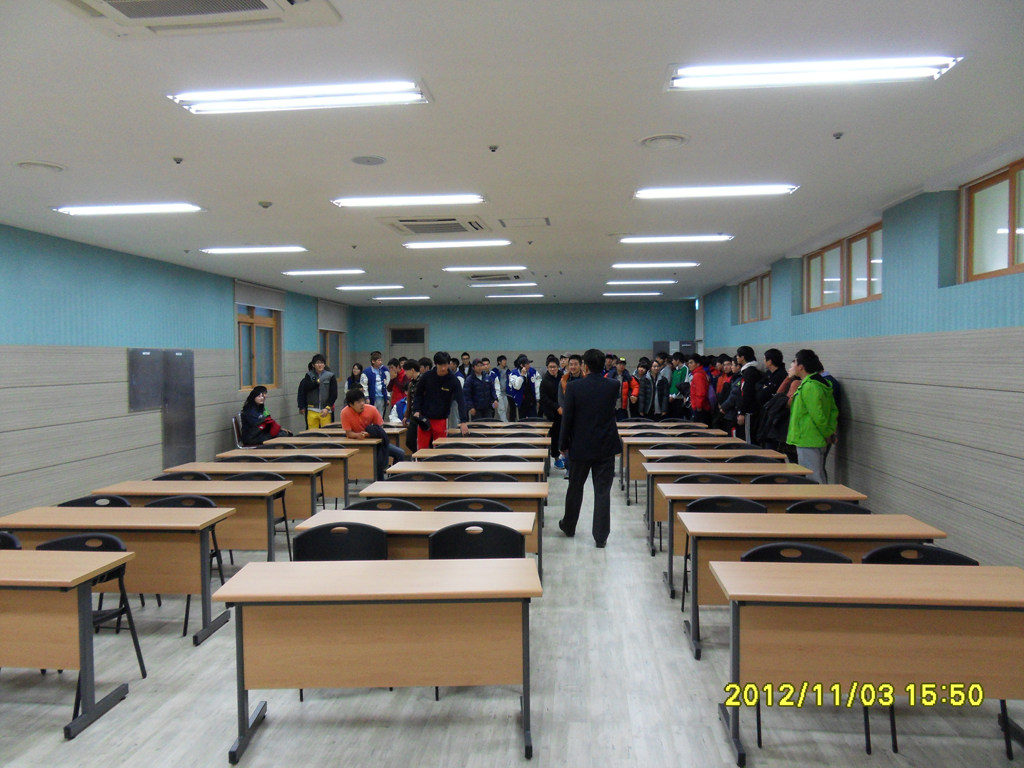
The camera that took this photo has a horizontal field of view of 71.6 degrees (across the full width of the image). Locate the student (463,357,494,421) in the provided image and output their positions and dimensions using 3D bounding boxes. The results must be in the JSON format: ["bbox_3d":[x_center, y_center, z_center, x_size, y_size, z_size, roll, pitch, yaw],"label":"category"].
[{"bbox_3d":[-0.532,0.411,12.000,0.520,1.710,0.360,-1,2,-5],"label":"student"}]

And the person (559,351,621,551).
[{"bbox_3d":[0.683,0.555,6.259,0.540,1.730,0.420,-1,2,-2],"label":"person"}]

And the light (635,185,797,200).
[{"bbox_3d":[1.562,-1.467,5.409,1.210,0.070,0.260,0,2,5],"label":"light"}]

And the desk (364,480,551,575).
[{"bbox_3d":[-0.401,1.137,5.314,1.348,0.723,0.466,0,2,4],"label":"desk"}]

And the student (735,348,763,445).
[{"bbox_3d":[2.996,0.416,8.972,0.310,1.774,0.460,0,2,3],"label":"student"}]

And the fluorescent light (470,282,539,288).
[{"bbox_3d":[-0.155,-1.755,12.444,1.250,0.080,0.300,0,2,6],"label":"fluorescent light"}]

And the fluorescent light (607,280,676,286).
[{"bbox_3d":[2.162,-1.695,11.807,1.210,0.070,0.260,0,2,5],"label":"fluorescent light"}]

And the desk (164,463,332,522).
[{"bbox_3d":[-2.367,1.114,6.432,1.348,0.723,0.466,0,2,4],"label":"desk"}]

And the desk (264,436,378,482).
[{"bbox_3d":[-2.204,1.035,8.478,1.360,0.725,0.465,0,2,5],"label":"desk"}]

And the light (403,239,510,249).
[{"bbox_3d":[-0.619,-1.585,7.917,1.250,0.080,0.300,0,2,6],"label":"light"}]

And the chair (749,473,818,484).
[{"bbox_3d":[2.086,1.093,5.306,0.490,0.780,0.490,0,2,4],"label":"chair"}]

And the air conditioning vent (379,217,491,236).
[{"bbox_3d":[-0.693,-1.476,6.616,0.950,0.070,0.920,0,2,5],"label":"air conditioning vent"}]

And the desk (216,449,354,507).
[{"bbox_3d":[-2.246,1.048,7.210,1.318,0.723,0.450,0,2,4],"label":"desk"}]

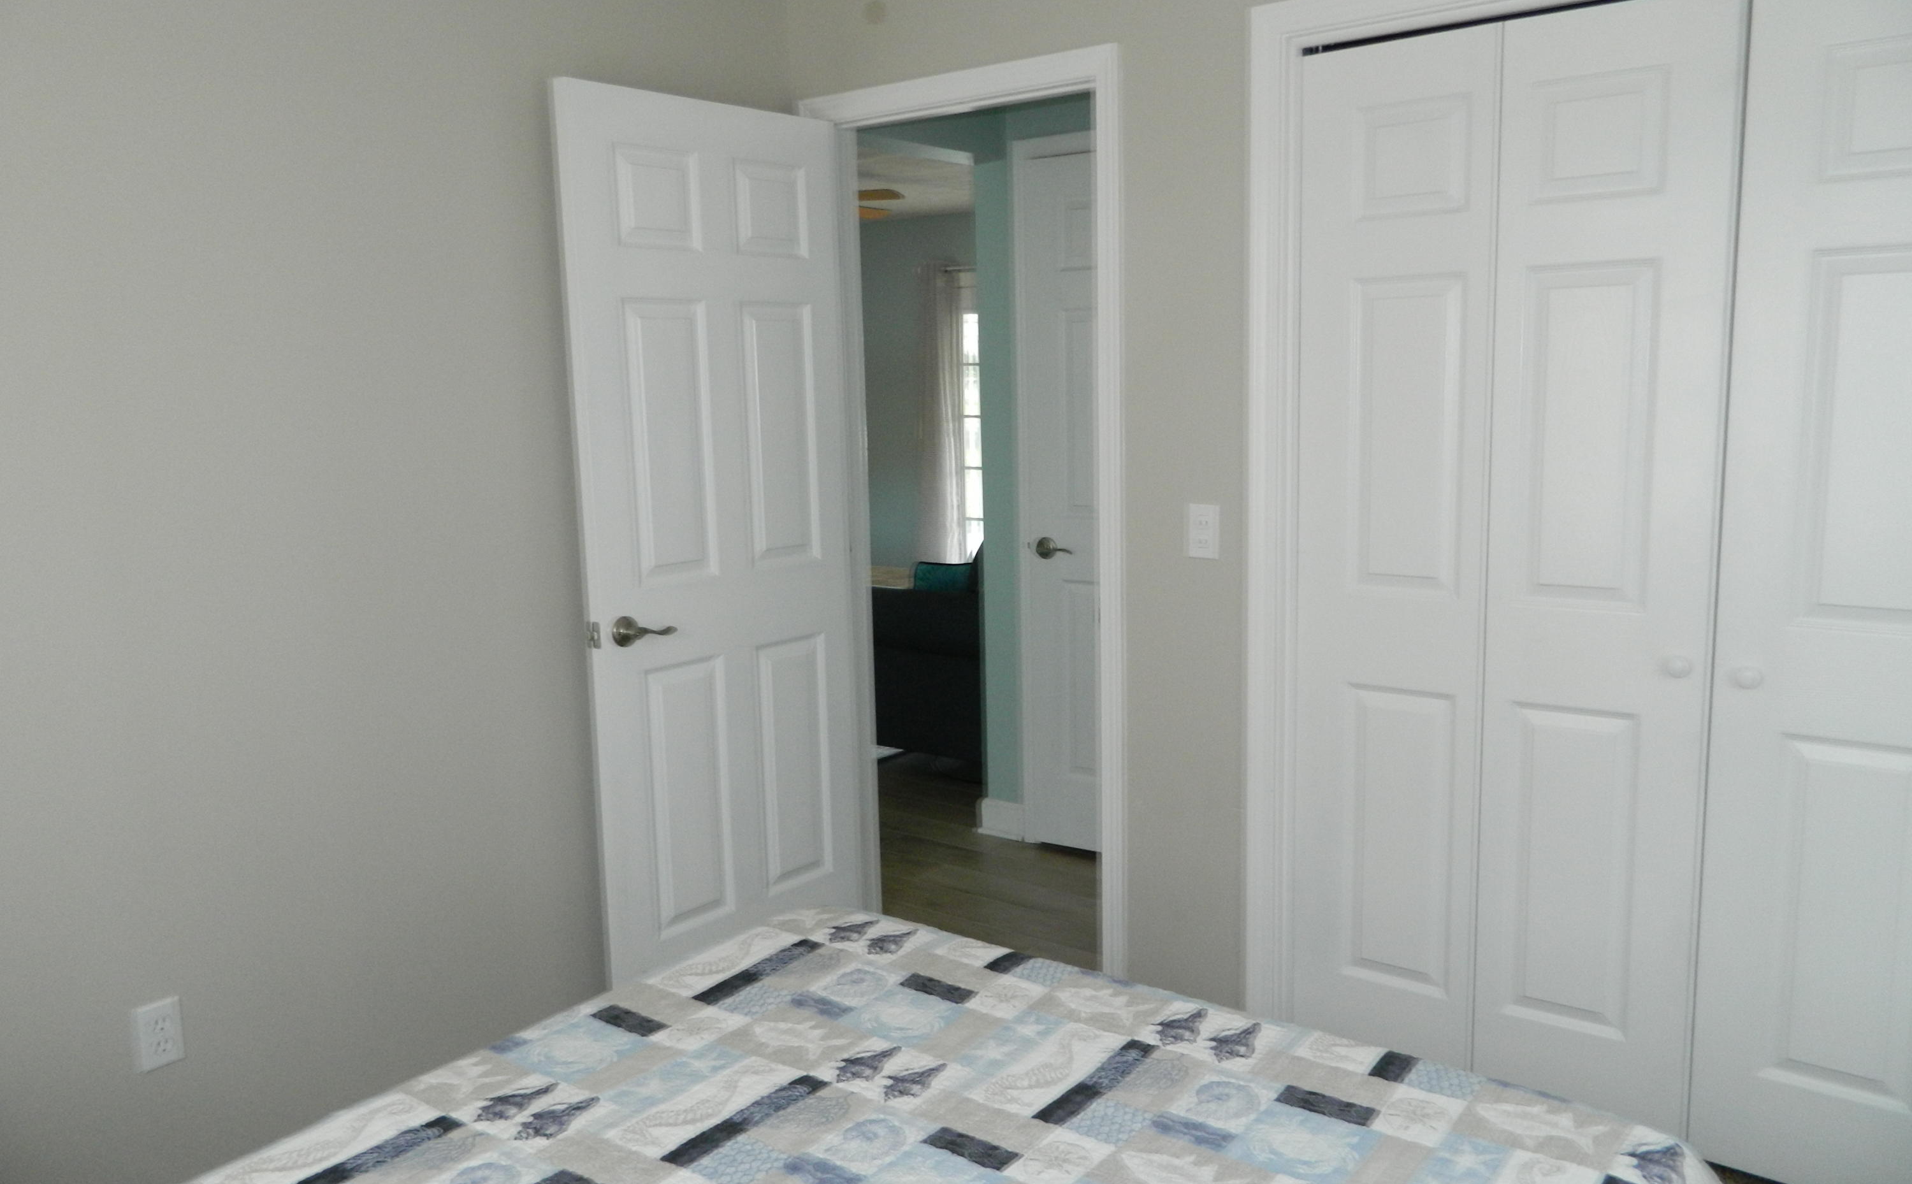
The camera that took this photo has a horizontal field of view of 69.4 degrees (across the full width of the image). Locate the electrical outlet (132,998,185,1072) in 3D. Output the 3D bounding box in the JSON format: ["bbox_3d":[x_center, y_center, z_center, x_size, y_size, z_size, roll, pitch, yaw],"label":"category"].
[{"bbox_3d":[-1.406,0.782,2.437,0.010,0.116,0.073,6,11,42],"label":"electrical outlet"}]

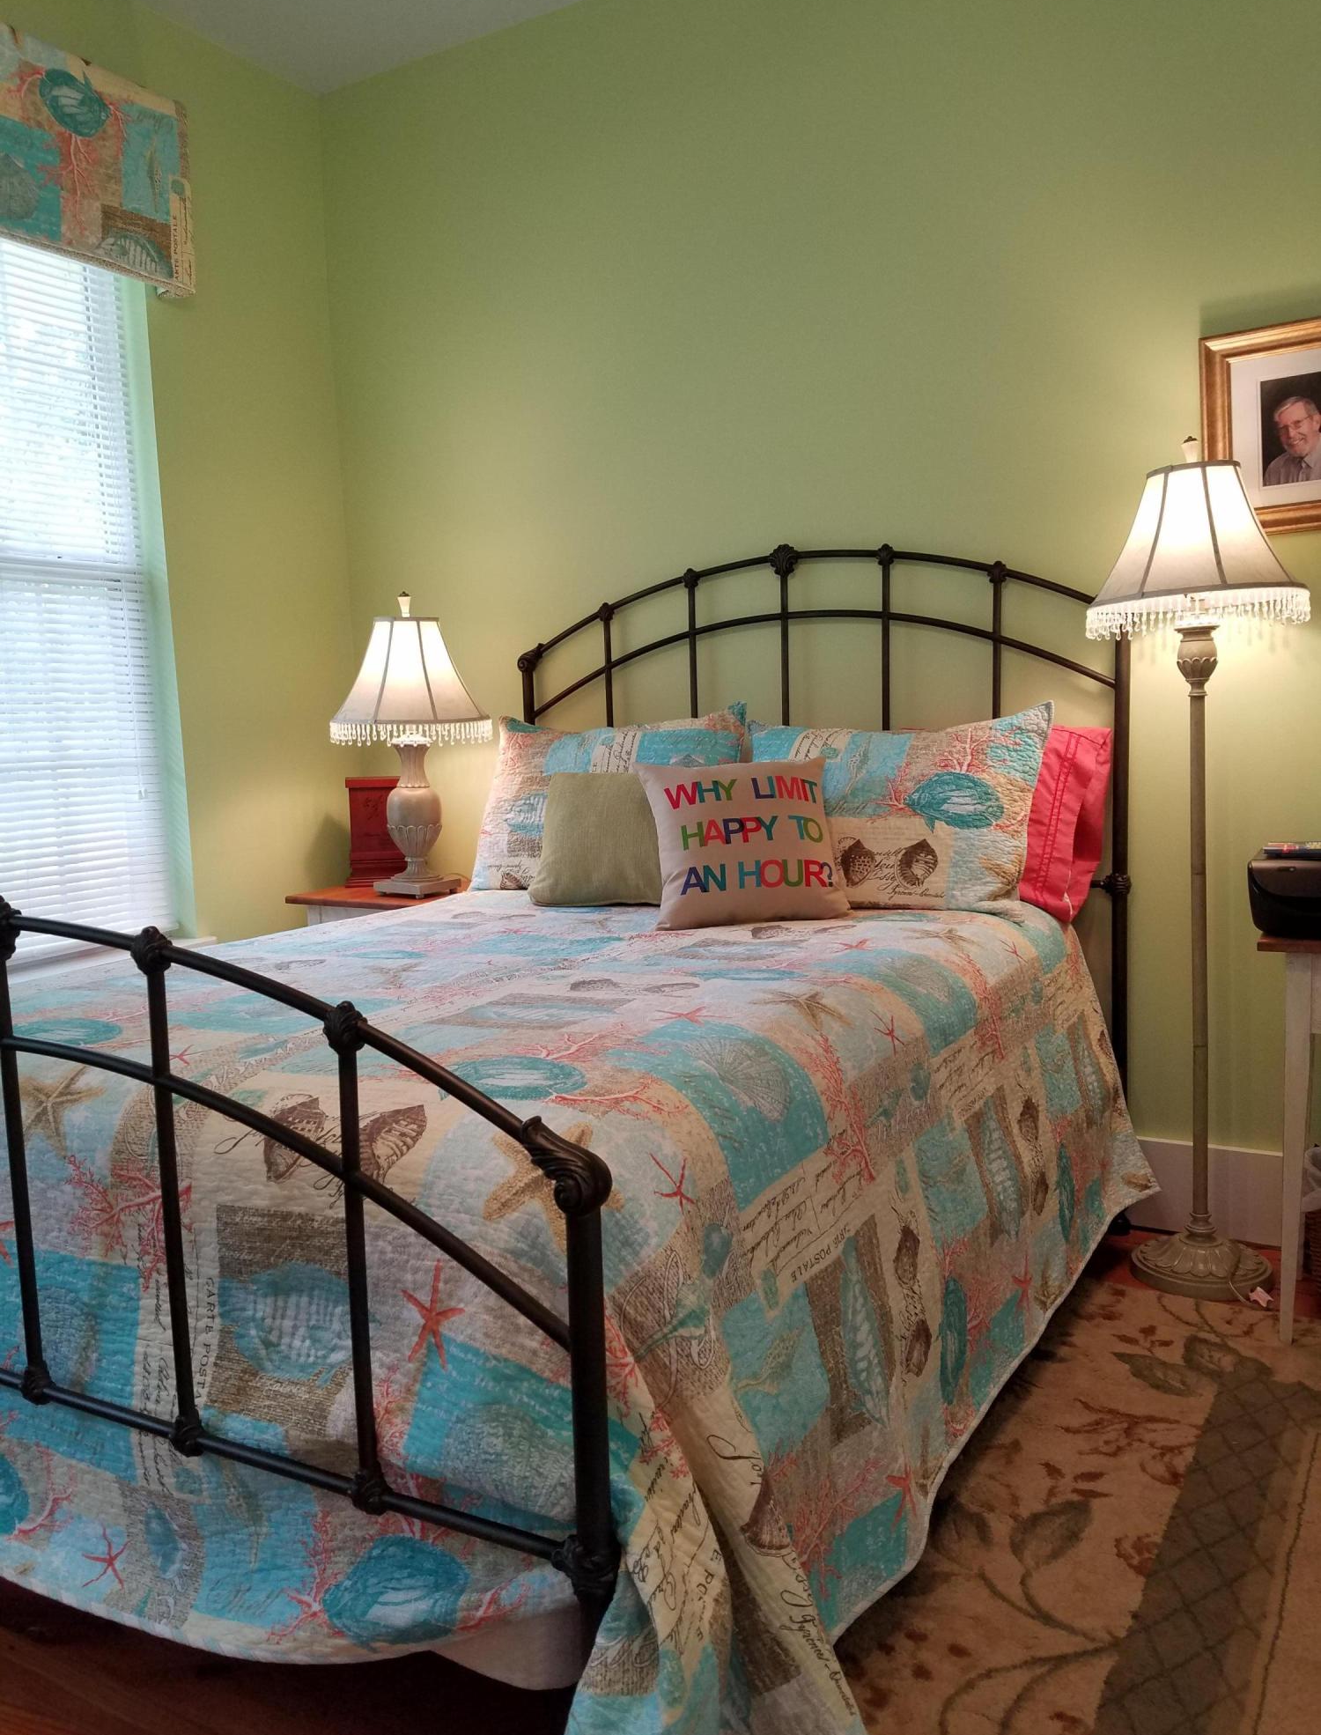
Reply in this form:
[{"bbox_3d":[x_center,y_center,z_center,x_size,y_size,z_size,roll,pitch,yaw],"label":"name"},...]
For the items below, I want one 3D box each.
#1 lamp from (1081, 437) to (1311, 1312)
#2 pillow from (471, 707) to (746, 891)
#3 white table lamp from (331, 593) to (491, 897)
[{"bbox_3d":[1.092,-0.003,2.675,0.441,1.692,0.441,1,6,29],"label":"lamp"},{"bbox_3d":[-0.142,-0.159,3.180,0.700,0.460,0.180,1,-17,29],"label":"pillow"},{"bbox_3d":[-0.637,-0.314,3.390,0.412,0.768,0.412,-2,5,0],"label":"white table lamp"}]

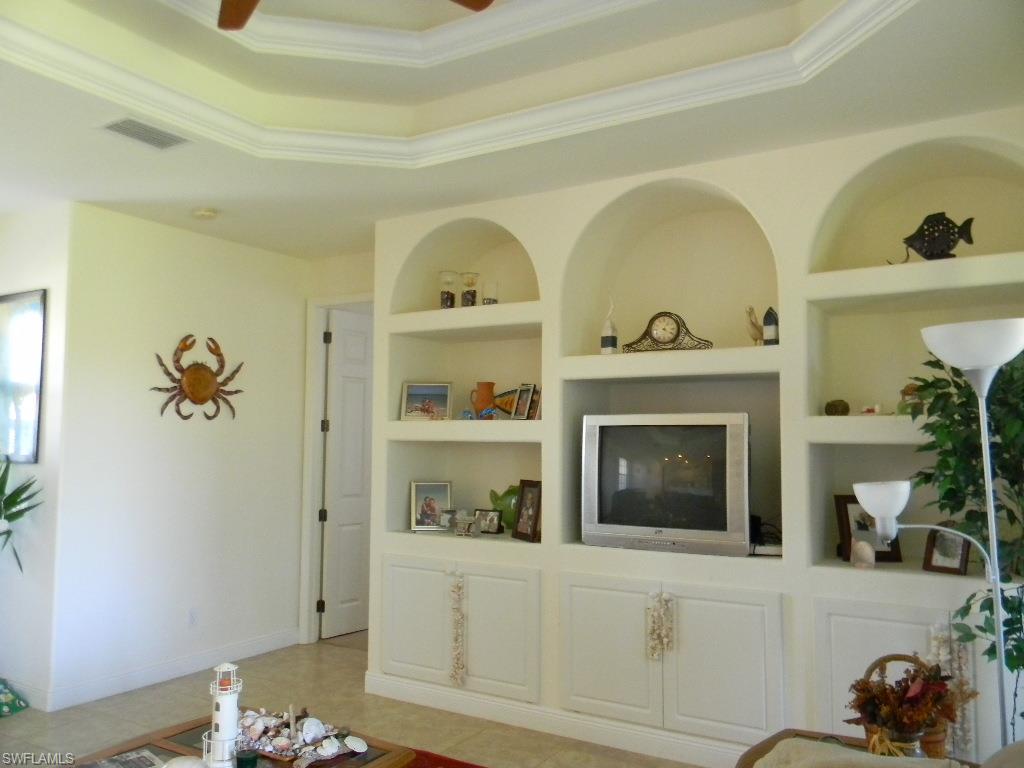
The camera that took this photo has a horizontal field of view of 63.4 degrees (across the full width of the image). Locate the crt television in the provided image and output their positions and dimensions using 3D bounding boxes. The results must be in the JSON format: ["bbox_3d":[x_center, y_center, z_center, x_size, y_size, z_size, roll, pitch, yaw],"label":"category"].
[{"bbox_3d":[0.875,0.503,4.305,0.845,0.665,0.540,-2,-5,30],"label":"crt television"}]

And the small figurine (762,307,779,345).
[{"bbox_3d":[1.229,-0.266,3.924,0.057,0.200,0.057,-2,-5,31],"label":"small figurine"}]

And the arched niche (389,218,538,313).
[{"bbox_3d":[-0.132,-0.667,4.957,1.005,0.510,0.580,-2,-5,30],"label":"arched niche"}]

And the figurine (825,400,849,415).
[{"bbox_3d":[1.472,0.113,3.777,0.109,0.077,0.090,-2,-5,30],"label":"figurine"}]

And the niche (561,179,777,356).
[{"bbox_3d":[0.887,-0.562,4.338,1.120,0.847,0.569,-2,-5,31],"label":"niche"}]

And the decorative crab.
[{"bbox_3d":[-1.995,-0.043,5.352,0.060,0.553,0.718,-2,-5,31],"label":"decorative crab"}]

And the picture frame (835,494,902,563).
[{"bbox_3d":[1.667,0.680,3.887,0.264,0.315,0.025,0,-24,5],"label":"picture frame"}]

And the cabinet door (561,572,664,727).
[{"bbox_3d":[0.485,1.308,4.106,0.553,0.680,0.025,-2,-5,31],"label":"cabinet door"}]

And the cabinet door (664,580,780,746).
[{"bbox_3d":[0.963,1.287,3.824,0.563,0.685,0.025,-2,-5,30],"label":"cabinet door"}]

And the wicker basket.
[{"bbox_3d":[1.094,0.909,2.317,0.214,0.302,0.210,-2,-5,31],"label":"wicker basket"}]

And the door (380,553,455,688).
[{"bbox_3d":[-0.535,1.337,4.706,0.525,0.685,0.025,-2,-5,30],"label":"door"}]

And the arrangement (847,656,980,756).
[{"bbox_3d":[1.076,0.910,2.266,0.280,0.290,0.240,-2,-5,30],"label":"arrangement"}]

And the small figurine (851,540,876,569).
[{"bbox_3d":[1.538,0.745,3.623,0.105,0.120,0.090,-2,-5,30],"label":"small figurine"}]

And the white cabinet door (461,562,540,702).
[{"bbox_3d":[-0.085,1.325,4.456,0.534,0.683,0.025,-2,-5,31],"label":"white cabinet door"}]

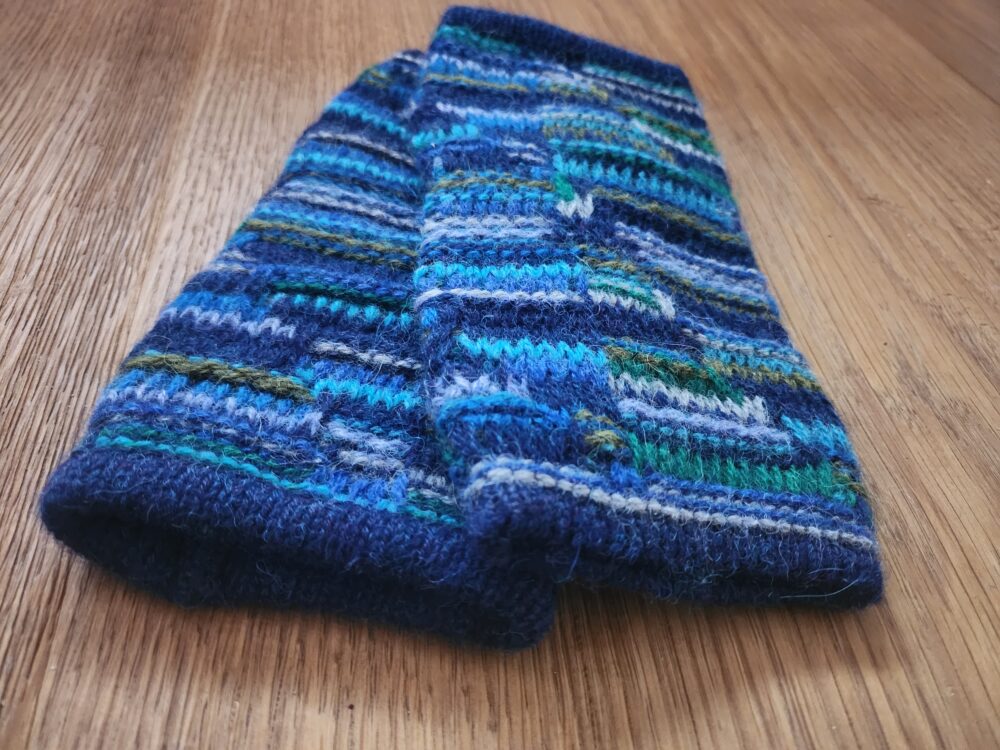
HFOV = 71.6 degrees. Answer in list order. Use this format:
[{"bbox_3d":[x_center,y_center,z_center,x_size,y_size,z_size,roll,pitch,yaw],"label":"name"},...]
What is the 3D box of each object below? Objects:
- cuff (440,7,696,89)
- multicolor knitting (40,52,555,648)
[{"bbox_3d":[0.024,-0.110,0.241,0.087,0.021,0.021,7,50,6],"label":"cuff"},{"bbox_3d":[-0.014,-0.037,0.182,0.094,0.021,0.193,11,50,9],"label":"multicolor knitting"}]

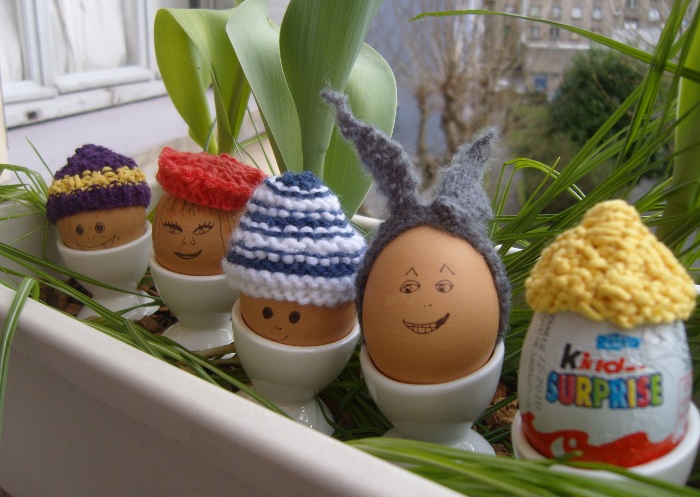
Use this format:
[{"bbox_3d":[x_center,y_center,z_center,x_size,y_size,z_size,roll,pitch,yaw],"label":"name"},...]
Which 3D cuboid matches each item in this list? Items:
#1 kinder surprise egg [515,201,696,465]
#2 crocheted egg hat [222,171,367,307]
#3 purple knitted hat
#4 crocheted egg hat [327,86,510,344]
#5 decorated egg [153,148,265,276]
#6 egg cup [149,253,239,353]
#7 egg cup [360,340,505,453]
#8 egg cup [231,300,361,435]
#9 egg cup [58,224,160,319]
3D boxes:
[{"bbox_3d":[0.067,0.026,0.184,0.046,0.077,0.046,4,19,21],"label":"kinder surprise egg"},{"bbox_3d":[-0.017,-0.006,0.256,0.053,0.047,0.052,8,15,11],"label":"crocheted egg hat"},{"bbox_3d":[-0.127,-0.035,0.357,0.051,0.038,0.050,-6,14,-4],"label":"purple knitted hat"},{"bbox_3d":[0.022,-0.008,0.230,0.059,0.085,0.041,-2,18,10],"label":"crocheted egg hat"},{"bbox_3d":[-0.067,-0.013,0.327,0.050,0.064,0.048,0,18,2],"label":"decorated egg"},{"bbox_3d":[-0.070,0.023,0.340,0.048,0.043,0.048,-3,22,-13],"label":"egg cup"},{"bbox_3d":[0.029,0.055,0.244,0.048,0.043,0.048,-2,18,8],"label":"egg cup"},{"bbox_3d":[-0.023,0.048,0.271,0.048,0.043,0.048,5,17,-8],"label":"egg cup"},{"bbox_3d":[-0.125,0.014,0.372,0.048,0.043,0.048,-9,22,-18],"label":"egg cup"}]

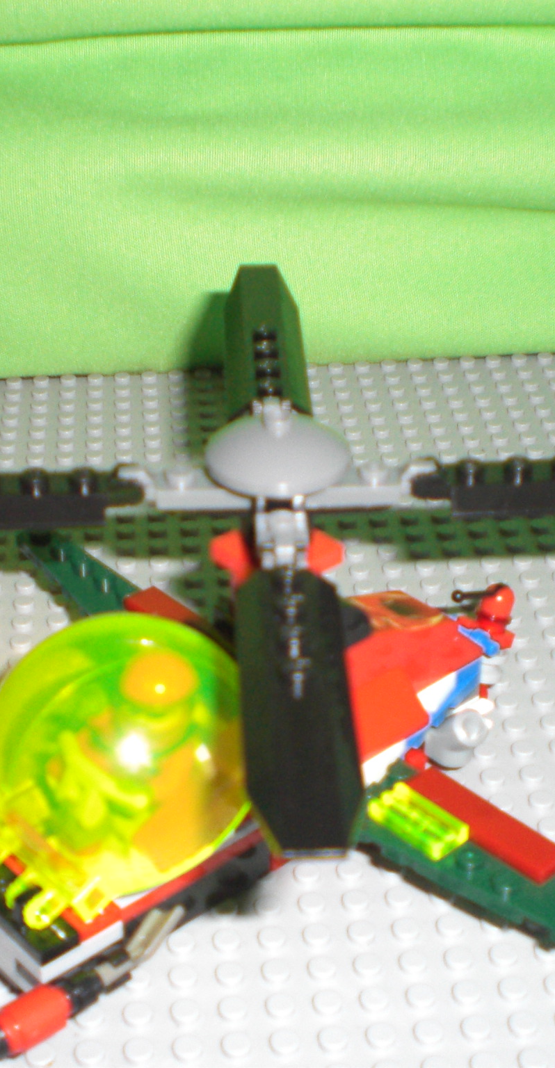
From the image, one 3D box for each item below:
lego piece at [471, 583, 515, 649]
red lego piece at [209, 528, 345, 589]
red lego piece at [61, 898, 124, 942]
[{"bbox_3d":[0.046,0.017,0.329,0.008,0.012,0.009,-17,34,-40],"label":"lego piece"},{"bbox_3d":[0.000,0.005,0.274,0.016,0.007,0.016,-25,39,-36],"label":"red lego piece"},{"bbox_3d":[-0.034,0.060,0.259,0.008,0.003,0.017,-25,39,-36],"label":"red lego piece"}]

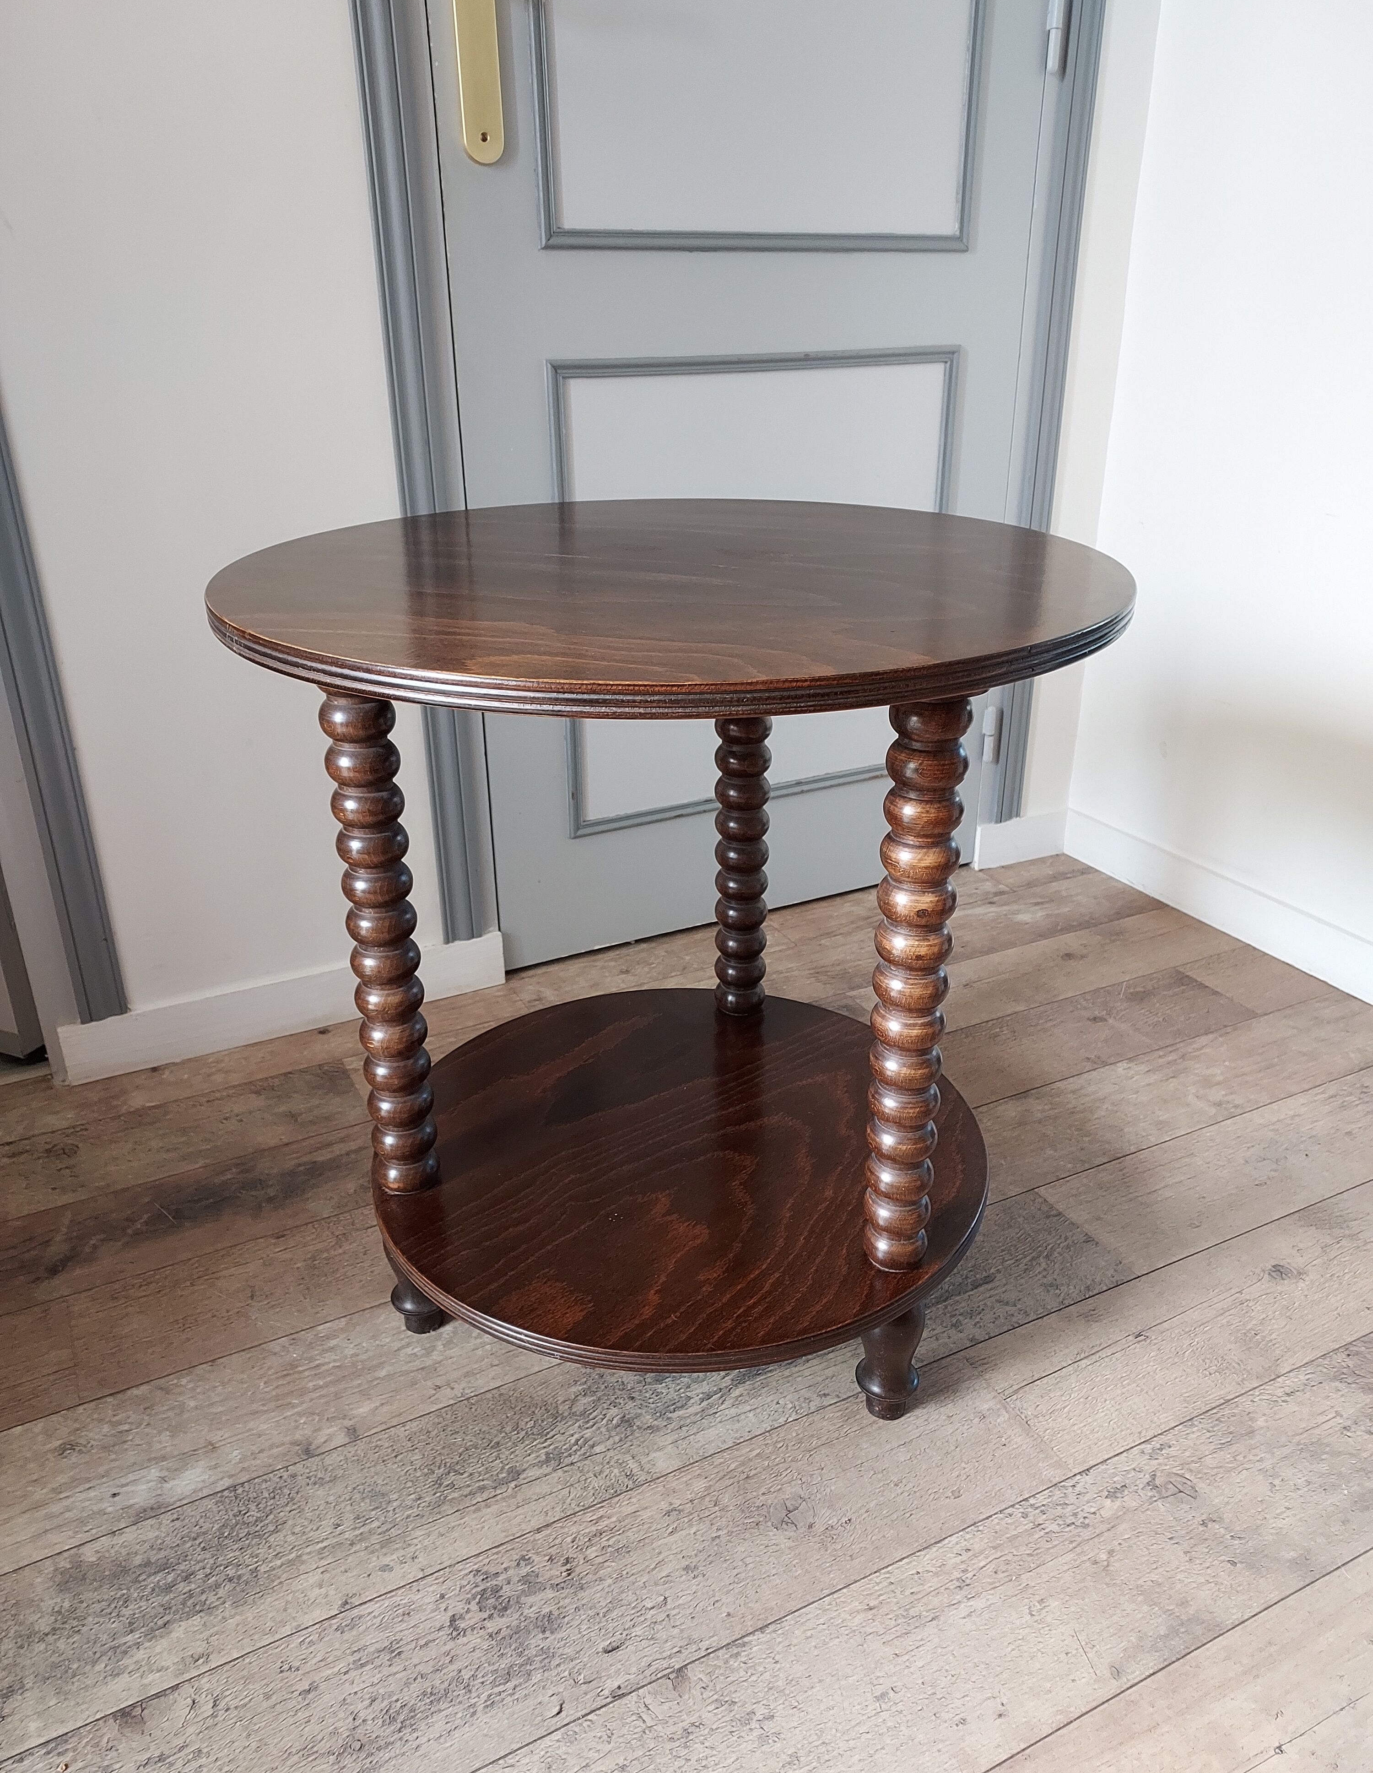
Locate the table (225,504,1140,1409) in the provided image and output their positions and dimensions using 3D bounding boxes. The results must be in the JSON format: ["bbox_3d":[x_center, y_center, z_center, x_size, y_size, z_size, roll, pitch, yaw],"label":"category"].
[{"bbox_3d":[-0.006,0.059,0.979,0.597,0.608,0.597,-1,25,0],"label":"table"}]

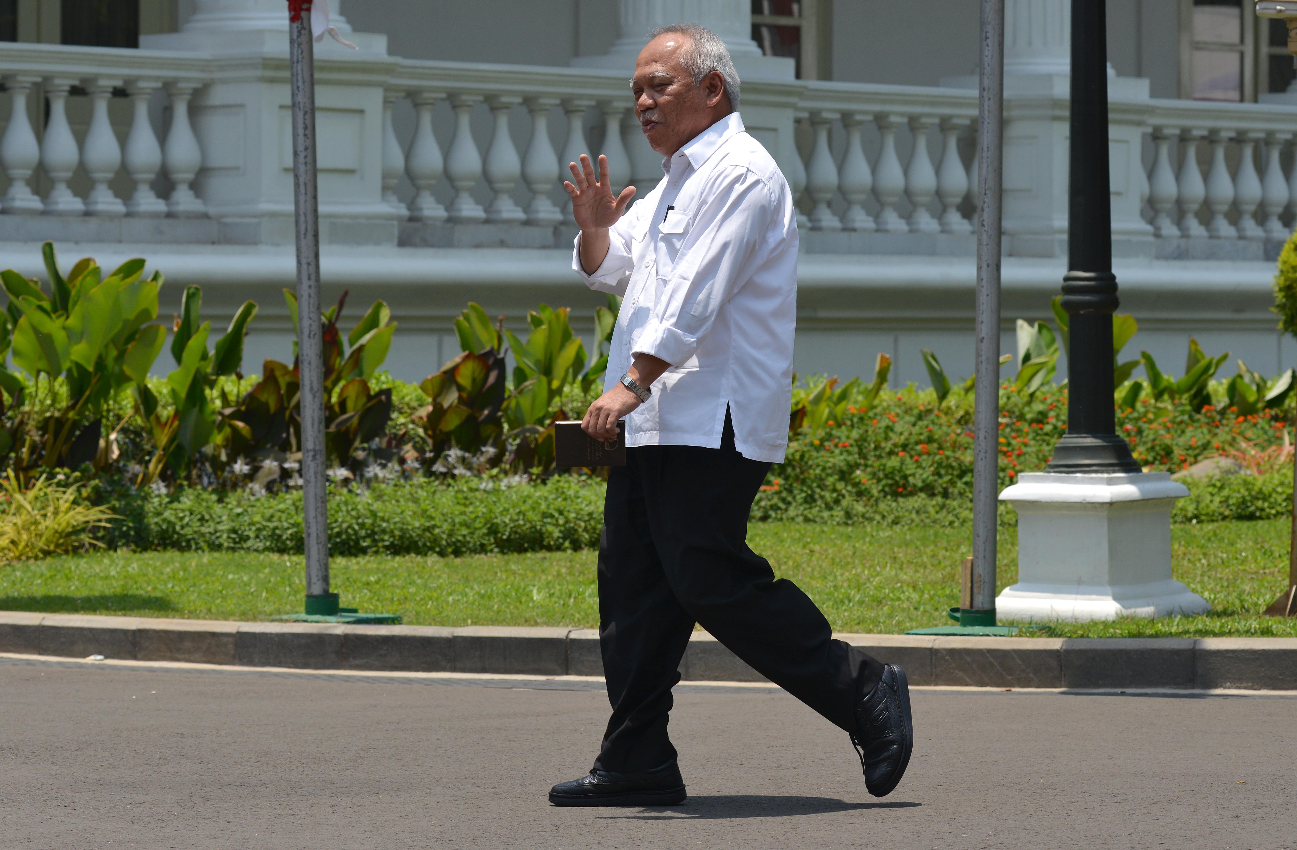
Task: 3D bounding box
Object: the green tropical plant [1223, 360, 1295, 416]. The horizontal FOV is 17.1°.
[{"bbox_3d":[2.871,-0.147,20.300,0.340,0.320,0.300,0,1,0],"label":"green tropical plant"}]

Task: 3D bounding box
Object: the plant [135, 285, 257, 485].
[{"bbox_3d":[-1.779,-0.117,17.000,0.480,0.870,0.440,0,1,0],"label":"plant"}]

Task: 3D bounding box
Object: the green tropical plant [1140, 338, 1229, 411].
[{"bbox_3d":[2.489,-0.203,20.100,0.410,0.400,0.360,0,1,0],"label":"green tropical plant"}]

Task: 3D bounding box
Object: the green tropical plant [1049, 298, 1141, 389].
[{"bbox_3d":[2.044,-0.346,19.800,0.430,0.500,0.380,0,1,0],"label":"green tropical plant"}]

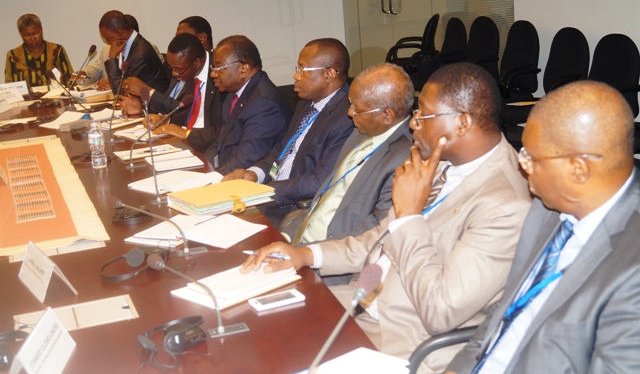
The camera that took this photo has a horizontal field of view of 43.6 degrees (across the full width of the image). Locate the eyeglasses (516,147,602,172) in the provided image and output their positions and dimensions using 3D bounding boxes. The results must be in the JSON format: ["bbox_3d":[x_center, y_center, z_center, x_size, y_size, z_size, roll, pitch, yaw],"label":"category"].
[{"bbox_3d":[0.434,-0.061,1.458,0.145,0.045,0.140,-2,17,10],"label":"eyeglasses"}]

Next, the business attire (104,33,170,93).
[{"bbox_3d":[-1.227,-0.744,5.434,0.450,0.600,0.500,-10,16,-22],"label":"business attire"}]

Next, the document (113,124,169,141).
[{"bbox_3d":[-0.895,-0.273,4.037,0.280,0.015,0.210,9,21,38],"label":"document"}]

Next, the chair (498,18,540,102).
[{"bbox_3d":[1.367,-0.787,6.279,0.620,1.020,0.620,-10,16,-21],"label":"chair"}]

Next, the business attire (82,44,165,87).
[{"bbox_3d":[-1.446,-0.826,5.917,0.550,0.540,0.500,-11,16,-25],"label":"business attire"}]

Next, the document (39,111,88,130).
[{"bbox_3d":[-1.434,-0.375,4.468,0.230,0.040,0.300,6,18,34],"label":"document"}]

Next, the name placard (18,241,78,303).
[{"bbox_3d":[-0.687,0.205,1.995,0.084,0.087,0.238,-13,17,-31],"label":"name placard"}]

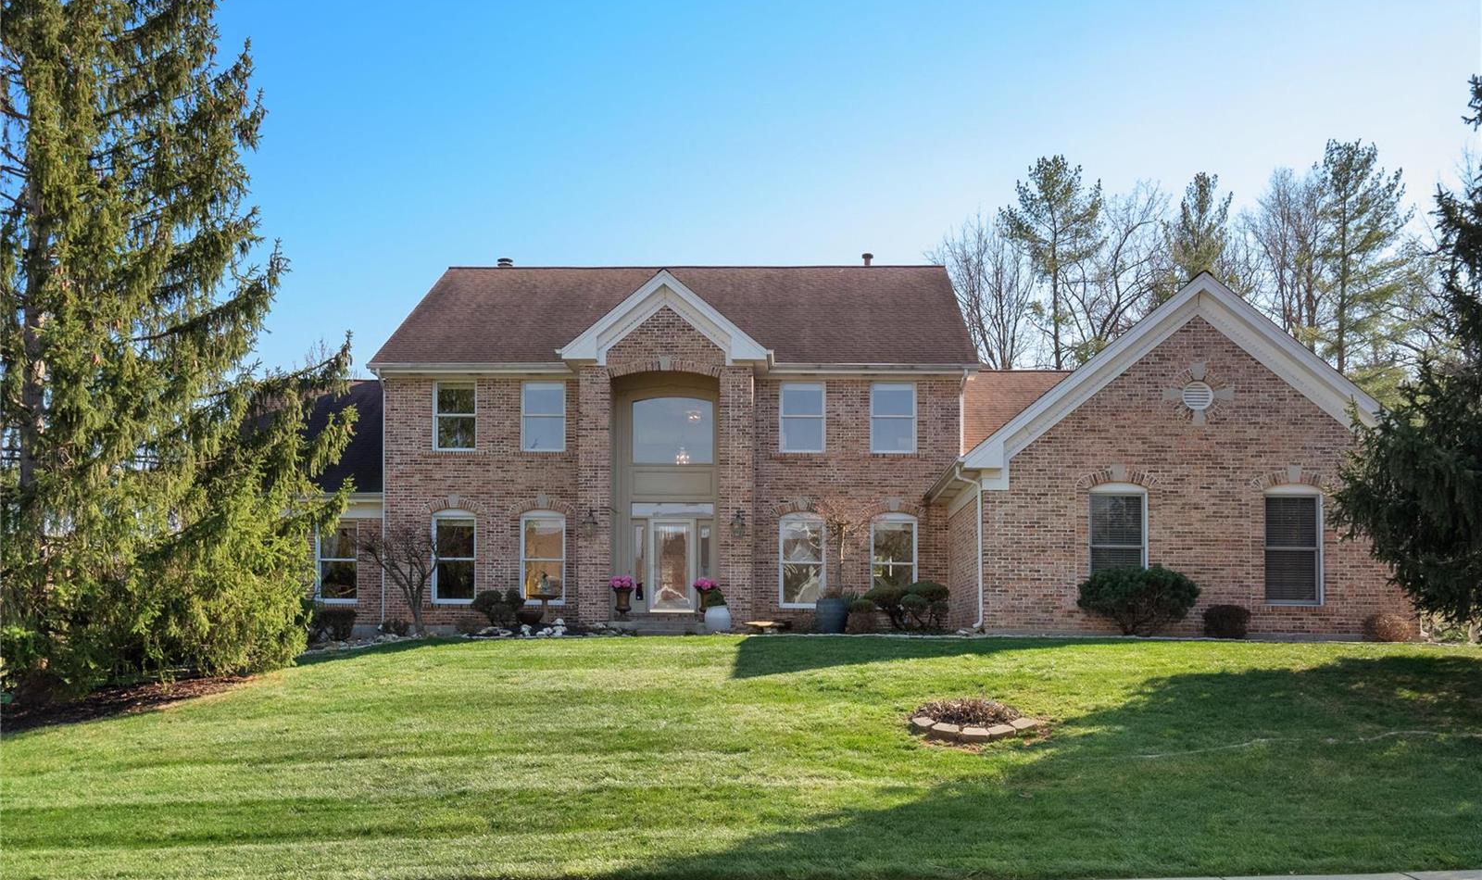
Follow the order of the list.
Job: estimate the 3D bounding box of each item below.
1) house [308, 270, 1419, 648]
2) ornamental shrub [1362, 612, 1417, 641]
[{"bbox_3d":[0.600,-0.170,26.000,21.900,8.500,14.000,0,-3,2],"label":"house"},{"bbox_3d":[10.530,3.030,18.750,0.860,0.500,0.800,0,-3,2],"label":"ornamental shrub"}]

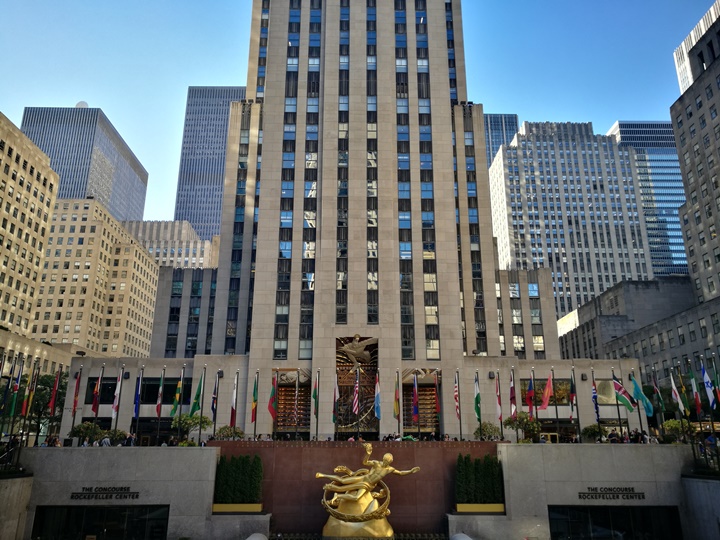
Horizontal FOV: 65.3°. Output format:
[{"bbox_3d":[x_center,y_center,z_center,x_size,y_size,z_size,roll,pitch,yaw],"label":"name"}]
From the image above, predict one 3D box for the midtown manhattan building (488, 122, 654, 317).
[{"bbox_3d":[81.096,3.626,218.951,52.101,125.587,27.000,0,-17,-1],"label":"midtown manhattan building"}]

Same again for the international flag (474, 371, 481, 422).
[{"bbox_3d":[8.534,9.292,40.531,0.420,3.351,0.380,0,-17,-1],"label":"international flag"}]

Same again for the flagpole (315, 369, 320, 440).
[{"bbox_3d":[-2.899,9.933,38.806,0.140,6.074,0.140,0,-17,0],"label":"flagpole"}]

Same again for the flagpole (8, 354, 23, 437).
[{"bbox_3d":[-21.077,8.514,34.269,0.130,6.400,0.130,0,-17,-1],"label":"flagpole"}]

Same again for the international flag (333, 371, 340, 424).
[{"bbox_3d":[-1.758,9.608,42.014,0.500,3.619,0.400,0,-17,-1],"label":"international flag"}]

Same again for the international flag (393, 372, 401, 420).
[{"bbox_3d":[2.793,9.538,42.109,0.480,3.520,0.400,0,-17,-1],"label":"international flag"}]

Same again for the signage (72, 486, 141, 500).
[{"bbox_3d":[-15.841,13.932,35.010,4.198,0.790,0.100,0,-17,-1],"label":"signage"}]

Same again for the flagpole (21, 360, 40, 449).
[{"bbox_3d":[-19.667,8.456,33.249,0.130,6.120,0.130,0,-17,-1],"label":"flagpole"}]

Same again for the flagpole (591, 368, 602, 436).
[{"bbox_3d":[16.366,9.961,38.604,0.130,6.347,0.130,0,-17,-1],"label":"flagpole"}]

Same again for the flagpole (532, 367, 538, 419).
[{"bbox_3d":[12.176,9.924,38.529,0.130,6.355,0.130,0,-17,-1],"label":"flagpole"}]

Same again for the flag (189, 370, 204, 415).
[{"bbox_3d":[-11.176,8.626,38.448,0.733,2.880,0.380,0,-17,-1],"label":"flag"}]

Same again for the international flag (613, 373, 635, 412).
[{"bbox_3d":[17.271,8.015,36.810,1.442,2.573,0.600,0,-17,0],"label":"international flag"}]

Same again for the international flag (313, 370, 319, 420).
[{"bbox_3d":[-2.913,8.307,37.182,0.380,3.010,0.350,0,-17,-1],"label":"international flag"}]

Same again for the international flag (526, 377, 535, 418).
[{"bbox_3d":[11.144,8.319,36.708,0.523,2.687,0.450,0,-17,0],"label":"international flag"}]

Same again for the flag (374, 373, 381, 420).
[{"bbox_3d":[1.368,9.552,42.082,0.480,3.407,0.400,0,-17,-1],"label":"flag"}]

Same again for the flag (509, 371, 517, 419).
[{"bbox_3d":[9.777,8.013,35.868,0.450,2.970,0.350,0,-17,-1],"label":"flag"}]

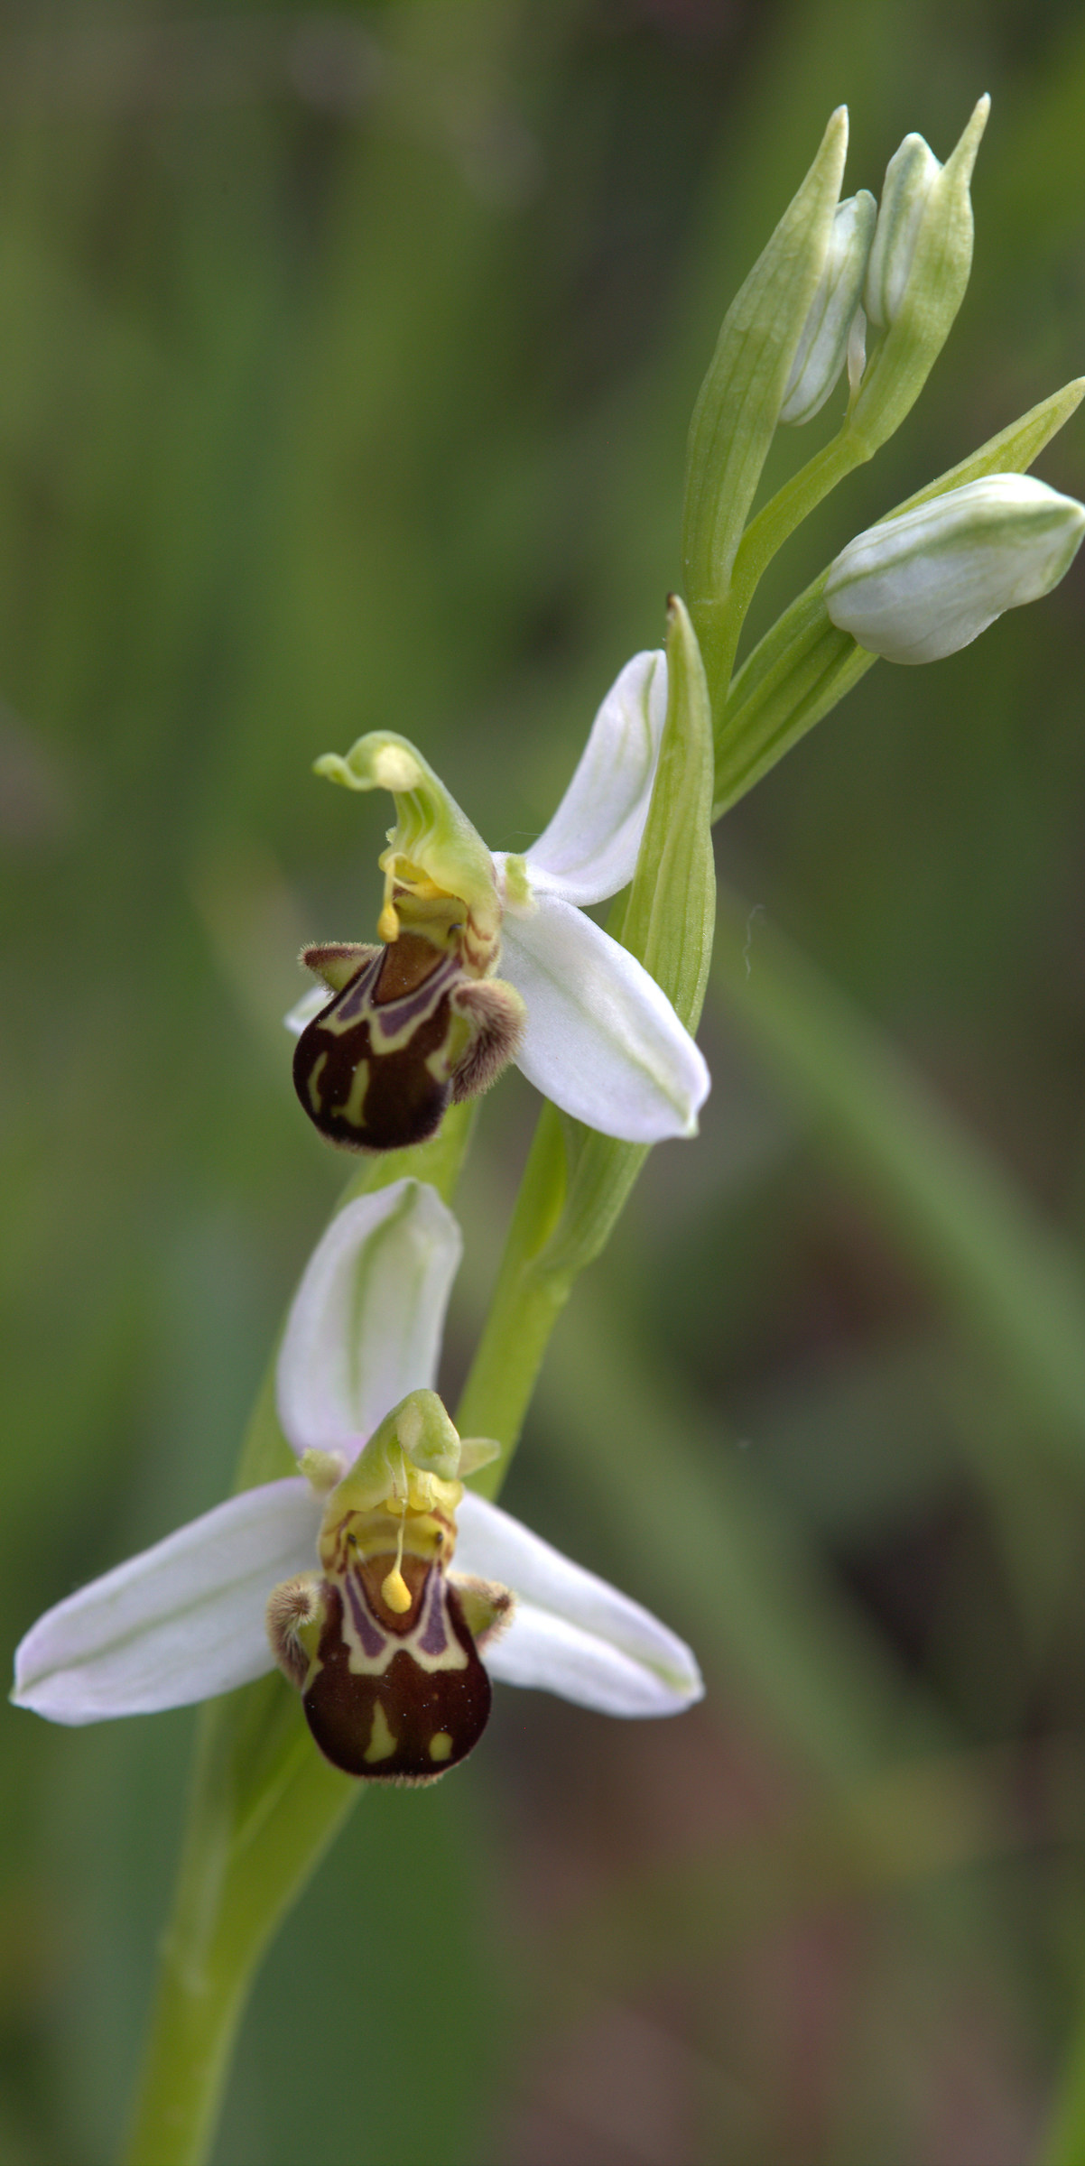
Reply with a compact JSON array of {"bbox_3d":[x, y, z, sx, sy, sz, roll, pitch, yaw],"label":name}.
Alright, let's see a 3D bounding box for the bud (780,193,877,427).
[{"bbox_3d":[0.012,-0.032,0.428,0.003,0.009,0.004,13,3,0],"label":"bud"}]

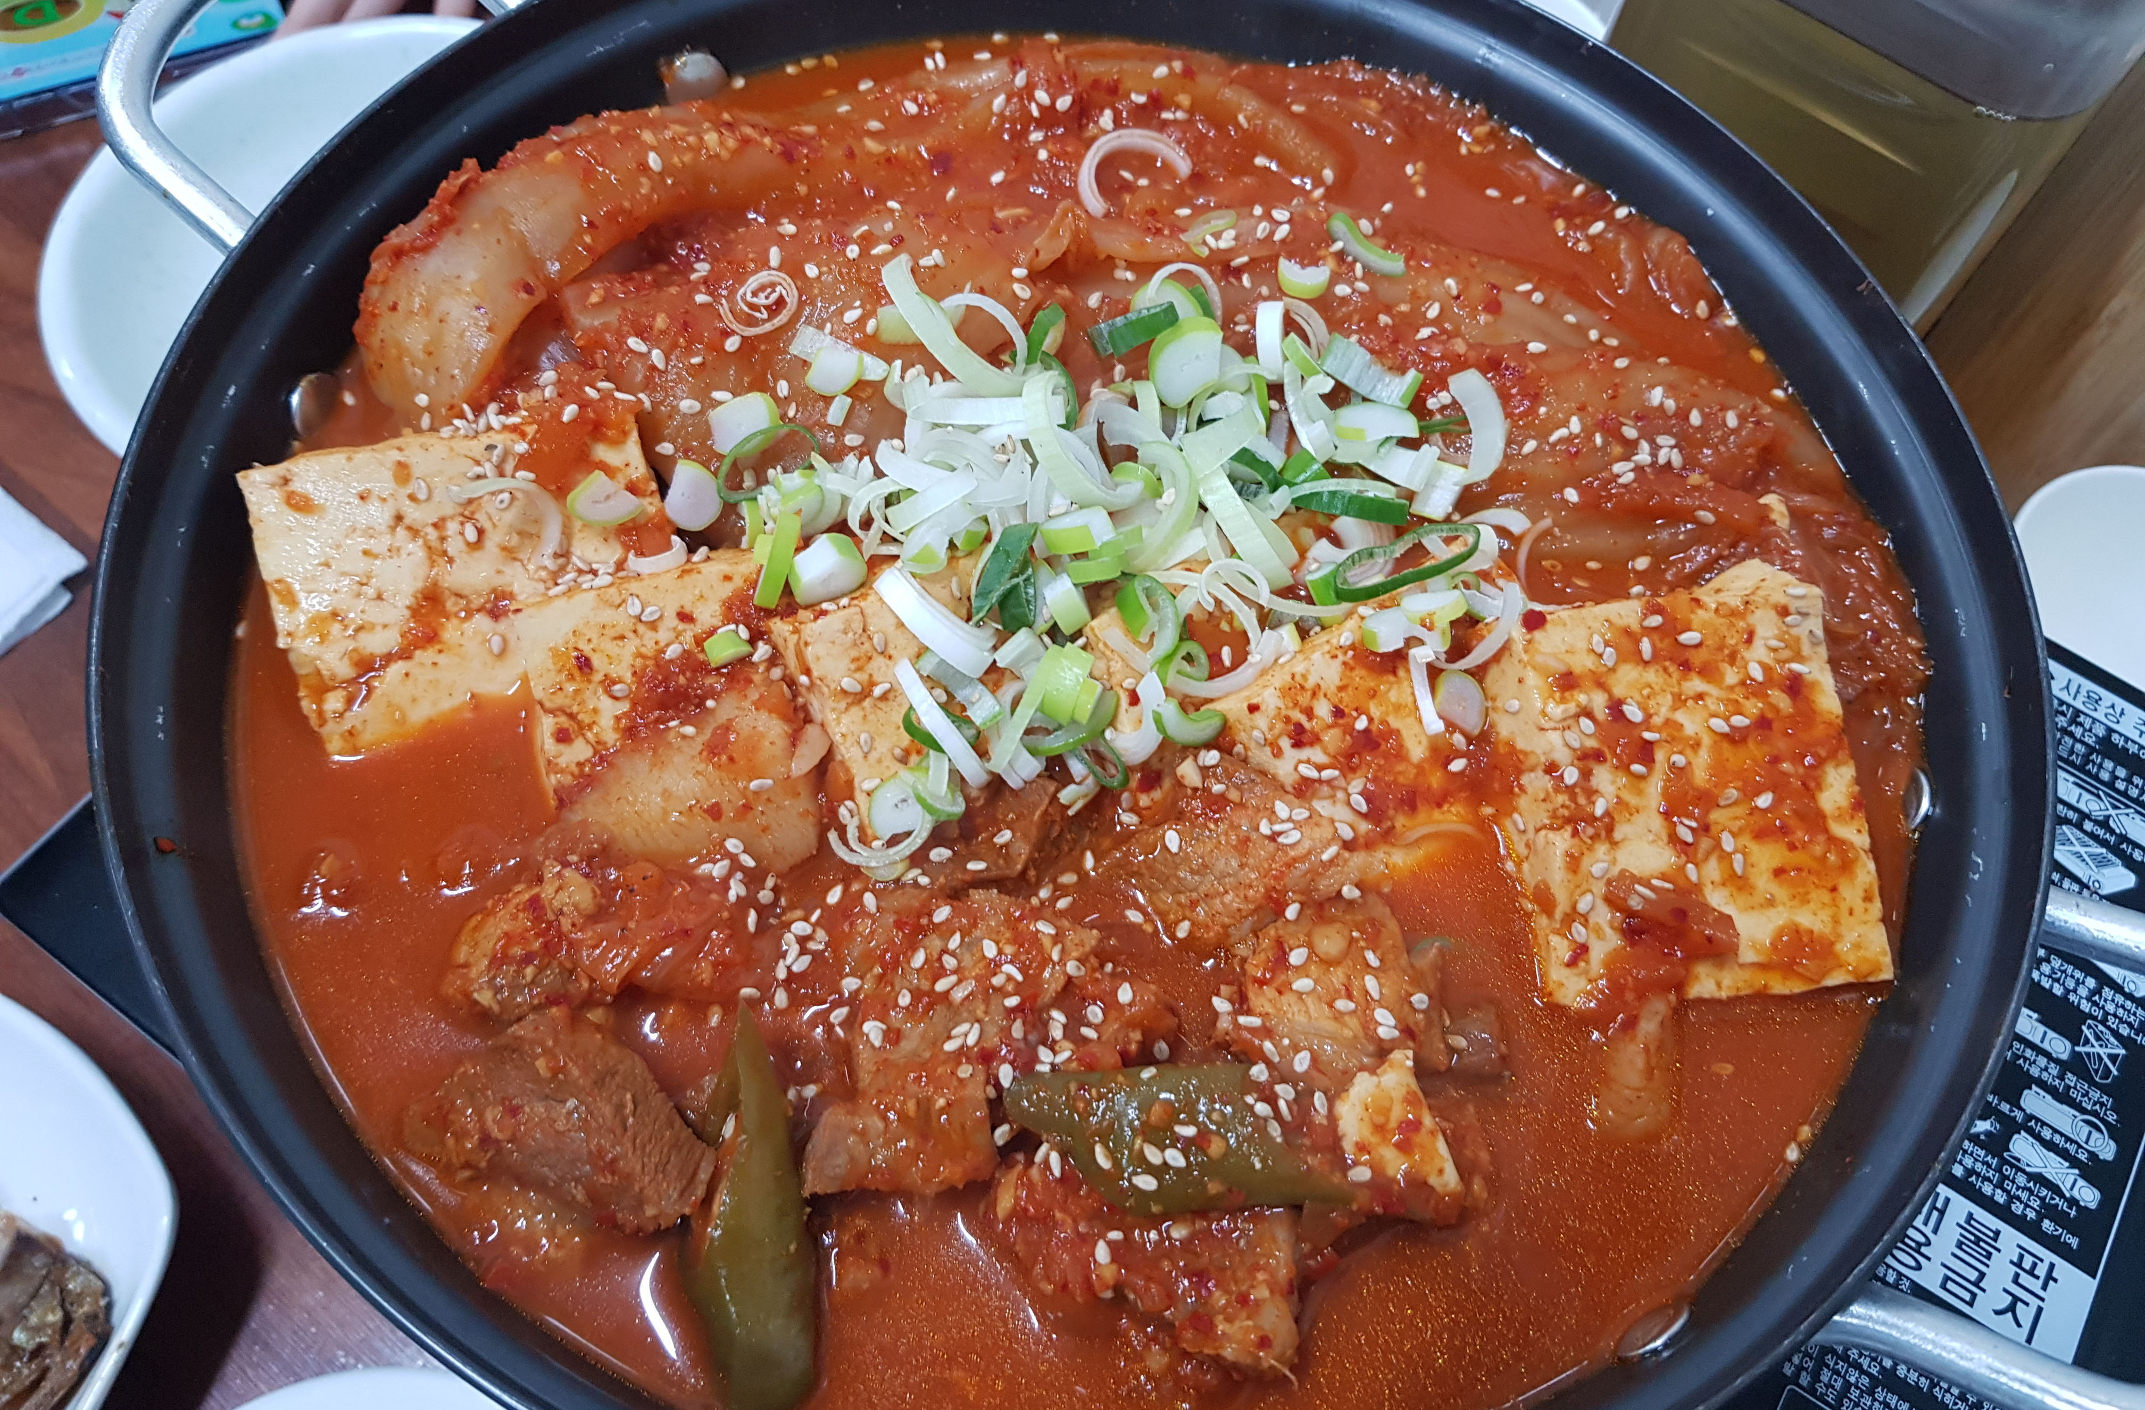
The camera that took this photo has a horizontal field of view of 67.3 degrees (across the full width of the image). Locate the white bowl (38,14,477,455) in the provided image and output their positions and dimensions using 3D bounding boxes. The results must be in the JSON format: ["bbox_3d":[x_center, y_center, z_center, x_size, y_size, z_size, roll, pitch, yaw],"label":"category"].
[{"bbox_3d":[-0.171,-0.104,0.419,0.164,0.043,0.164,-1,63,-5],"label":"white bowl"}]

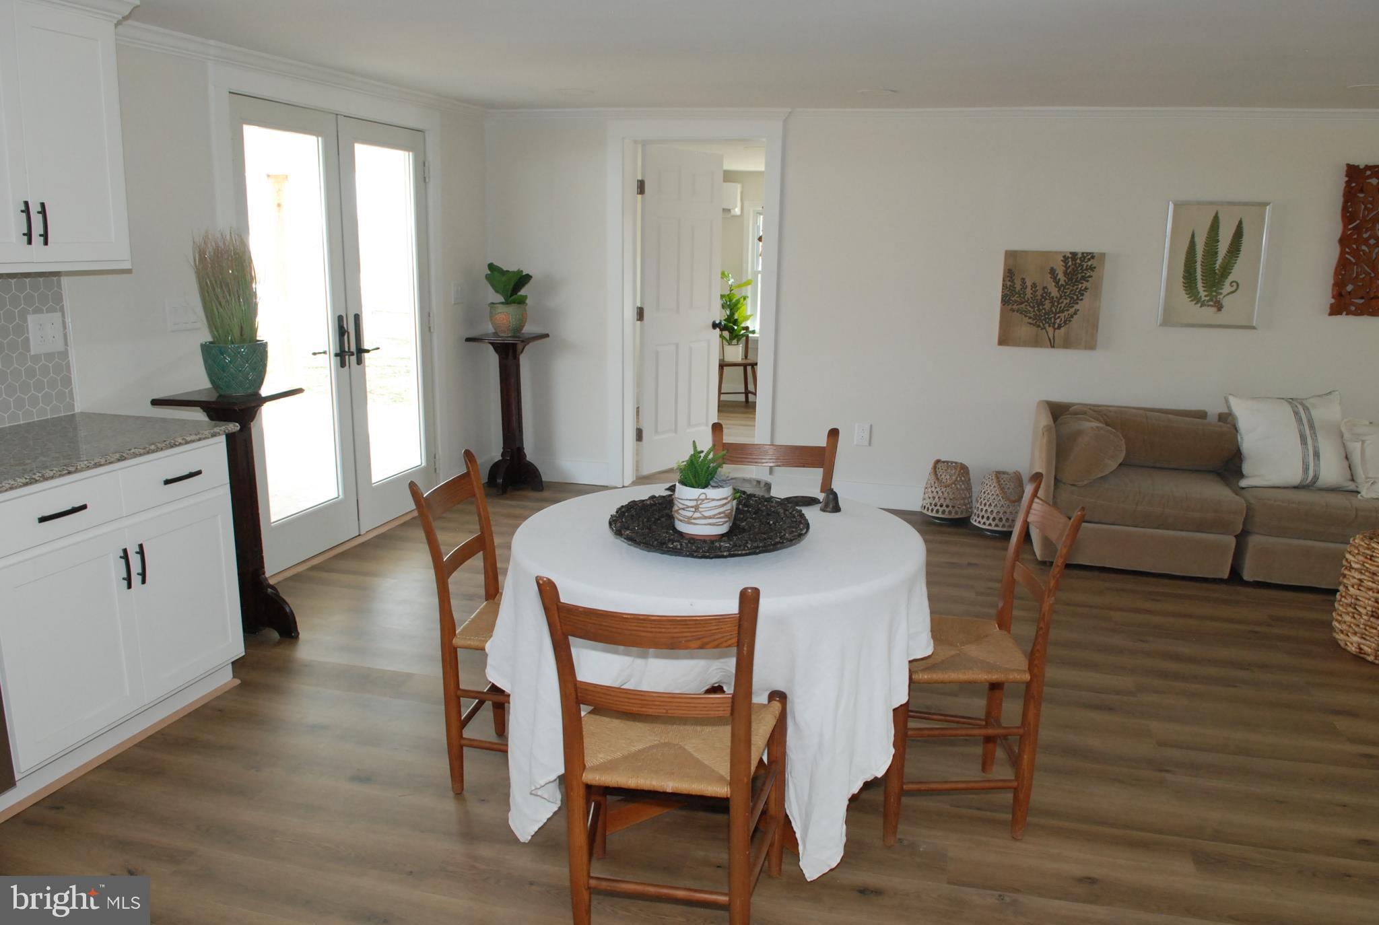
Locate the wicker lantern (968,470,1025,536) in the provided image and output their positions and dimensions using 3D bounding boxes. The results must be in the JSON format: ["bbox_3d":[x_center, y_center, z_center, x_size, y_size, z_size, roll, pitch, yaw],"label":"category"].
[{"bbox_3d":[1.648,0.222,5.102,0.285,0.325,0.285,1,13,0],"label":"wicker lantern"}]

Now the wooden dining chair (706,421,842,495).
[{"bbox_3d":[0.238,0.356,3.174,0.470,0.890,0.450,4,13,11],"label":"wooden dining chair"}]

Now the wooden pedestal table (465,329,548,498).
[{"bbox_3d":[-1.080,-0.294,5.855,0.370,0.930,0.390,4,13,14],"label":"wooden pedestal table"}]

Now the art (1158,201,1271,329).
[{"bbox_3d":[2.617,-0.981,4.780,0.460,0.625,0.028,5,14,16],"label":"art"}]

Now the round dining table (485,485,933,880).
[{"bbox_3d":[0.090,0.510,2.671,1.130,0.710,1.120,5,14,16],"label":"round dining table"}]

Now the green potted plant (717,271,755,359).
[{"bbox_3d":[0.412,-1.279,8.418,0.370,0.790,0.360,5,14,16],"label":"green potted plant"}]

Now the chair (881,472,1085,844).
[{"bbox_3d":[0.741,0.502,2.586,0.450,0.890,0.460,2,13,2],"label":"chair"}]

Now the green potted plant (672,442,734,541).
[{"bbox_3d":[0.044,0.074,2.468,0.155,0.240,0.155,4,13,10],"label":"green potted plant"}]

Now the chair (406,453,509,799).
[{"bbox_3d":[-0.478,0.457,2.712,0.490,0.885,0.460,3,13,9],"label":"chair"}]

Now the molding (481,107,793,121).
[{"bbox_3d":[-0.334,-1.970,5.450,1.838,0.075,0.065,4,13,13],"label":"molding"}]

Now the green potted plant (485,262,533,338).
[{"bbox_3d":[-1.096,-0.975,5.755,0.265,0.420,0.250,4,13,14],"label":"green potted plant"}]

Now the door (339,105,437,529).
[{"bbox_3d":[-1.592,-0.709,5.089,0.050,2.030,0.730,5,13,15],"label":"door"}]

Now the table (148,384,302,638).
[{"bbox_3d":[-1.681,0.206,3.607,0.370,0.930,0.390,3,13,10],"label":"table"}]

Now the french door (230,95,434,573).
[{"bbox_3d":[-1.694,-0.640,4.756,0.060,2.050,1.440,5,13,15],"label":"french door"}]

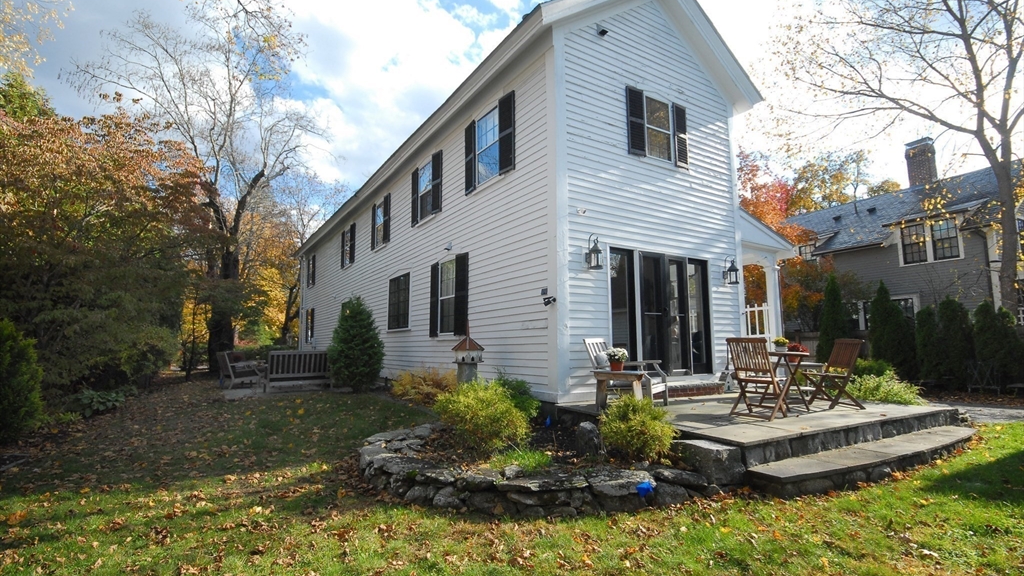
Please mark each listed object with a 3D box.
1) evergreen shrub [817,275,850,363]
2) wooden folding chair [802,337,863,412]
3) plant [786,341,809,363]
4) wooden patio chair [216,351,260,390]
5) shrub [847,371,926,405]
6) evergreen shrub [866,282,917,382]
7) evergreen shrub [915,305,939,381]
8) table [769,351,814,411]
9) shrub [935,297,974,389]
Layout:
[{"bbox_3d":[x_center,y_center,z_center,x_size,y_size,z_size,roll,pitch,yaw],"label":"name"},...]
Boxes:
[{"bbox_3d":[10.306,1.241,15.515,0.920,3.499,0.900,3,-8,-24],"label":"evergreen shrub"},{"bbox_3d":[4.310,1.126,6.412,0.520,0.880,0.490,-1,-7,3],"label":"wooden folding chair"},{"bbox_3d":[4.473,1.017,7.600,0.360,0.330,0.360,4,-8,-32],"label":"plant"},{"bbox_3d":[-6.949,2.082,12.317,0.700,0.900,0.820,-7,-10,44],"label":"wooden patio chair"},{"bbox_3d":[5.427,1.472,7.107,0.900,0.500,1.050,4,-8,-32],"label":"shrub"},{"bbox_3d":[10.972,1.292,14.015,1.080,3.015,1.020,3,-8,-24],"label":"evergreen shrub"},{"bbox_3d":[10.469,1.411,12.200,0.720,2.000,0.720,4,-8,-32],"label":"evergreen shrub"},{"bbox_3d":[3.500,1.196,6.255,0.670,0.705,0.670,2,-7,-15],"label":"table"},{"bbox_3d":[11.547,1.435,12.706,0.820,2.399,0.820,3,-8,-24],"label":"shrub"}]

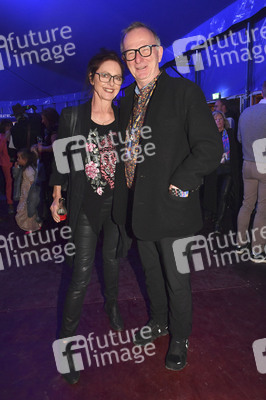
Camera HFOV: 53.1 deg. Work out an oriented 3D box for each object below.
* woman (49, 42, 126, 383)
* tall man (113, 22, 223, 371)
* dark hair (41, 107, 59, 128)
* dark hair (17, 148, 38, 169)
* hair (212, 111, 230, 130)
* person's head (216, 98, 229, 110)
[{"bbox_3d":[-0.218,0.090,1.533,0.520,1.680,0.460,-4,13,-14],"label":"woman"},{"bbox_3d":[0.140,0.014,1.518,0.620,1.820,0.450,4,13,21],"label":"tall man"},{"bbox_3d":[-1.207,-1.189,3.850,0.260,0.300,0.220,-2,13,-10],"label":"dark hair"},{"bbox_3d":[-1.399,-0.545,3.500,0.250,0.250,0.210,-4,14,-17],"label":"dark hair"},{"bbox_3d":[1.159,-1.044,3.500,0.220,0.260,0.230,7,15,29],"label":"hair"},{"bbox_3d":[1.344,-1.426,4.000,0.200,0.210,0.180,-1,13,-3],"label":"person's head"}]

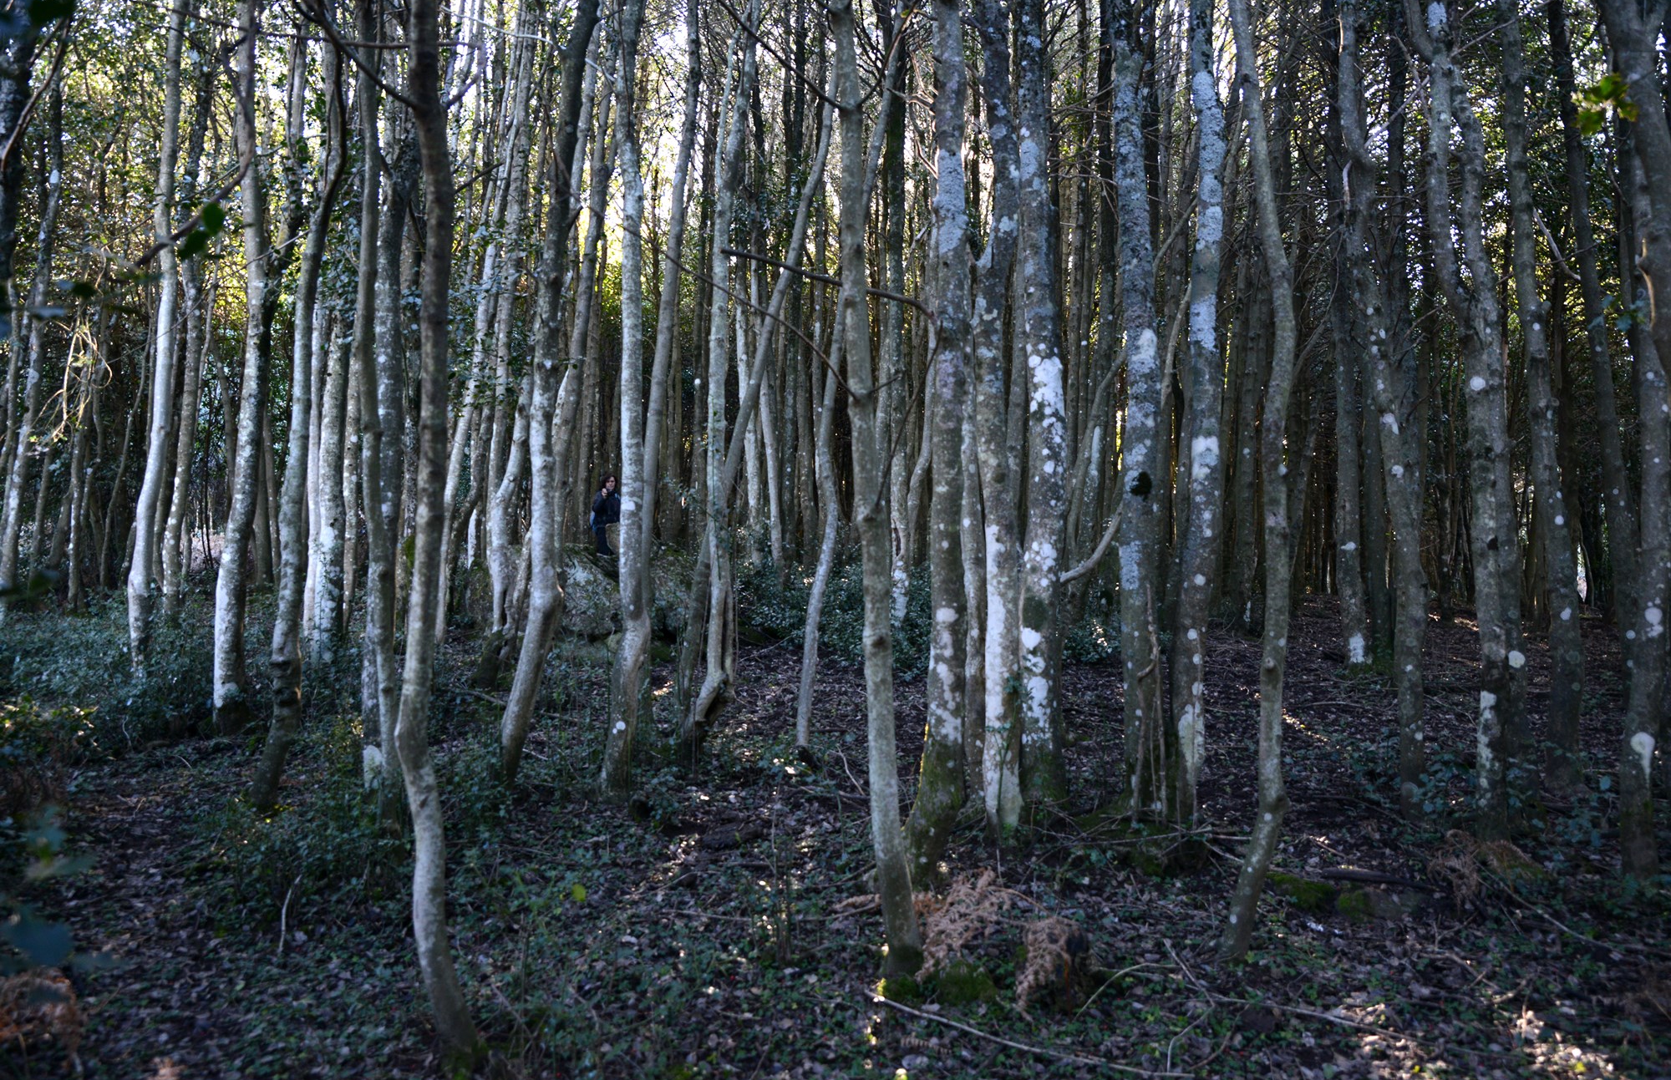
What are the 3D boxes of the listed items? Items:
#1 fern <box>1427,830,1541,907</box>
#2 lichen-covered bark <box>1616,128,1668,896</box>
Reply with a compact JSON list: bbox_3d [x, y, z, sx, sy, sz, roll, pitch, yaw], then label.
[{"bbox_3d":[3.002,1.518,5.150,0.520,0.330,0.420,-1,-2,17],"label":"fern"},{"bbox_3d":[3.943,-0.163,5.450,0.250,3.650,0.240,0,-2,0],"label":"lichen-covered bark"}]

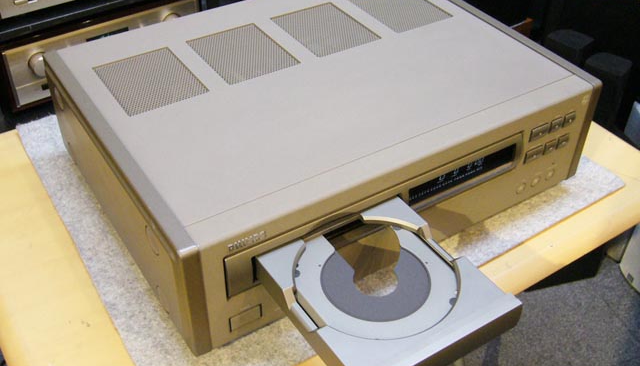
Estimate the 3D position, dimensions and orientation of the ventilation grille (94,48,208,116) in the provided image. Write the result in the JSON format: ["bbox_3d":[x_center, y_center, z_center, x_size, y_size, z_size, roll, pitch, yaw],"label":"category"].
[{"bbox_3d":[-0.164,-0.099,0.624,0.080,0.004,0.102,-22,46,-24],"label":"ventilation grille"}]

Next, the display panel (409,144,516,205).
[{"bbox_3d":[0.131,-0.009,0.589,0.123,0.022,0.005,-22,46,-24],"label":"display panel"}]

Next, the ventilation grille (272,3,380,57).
[{"bbox_3d":[0.005,-0.168,0.706,0.080,0.004,0.102,-22,46,-24],"label":"ventilation grille"}]

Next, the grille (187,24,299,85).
[{"bbox_3d":[-0.080,-0.134,0.665,0.080,0.004,0.102,-22,46,-24],"label":"grille"}]

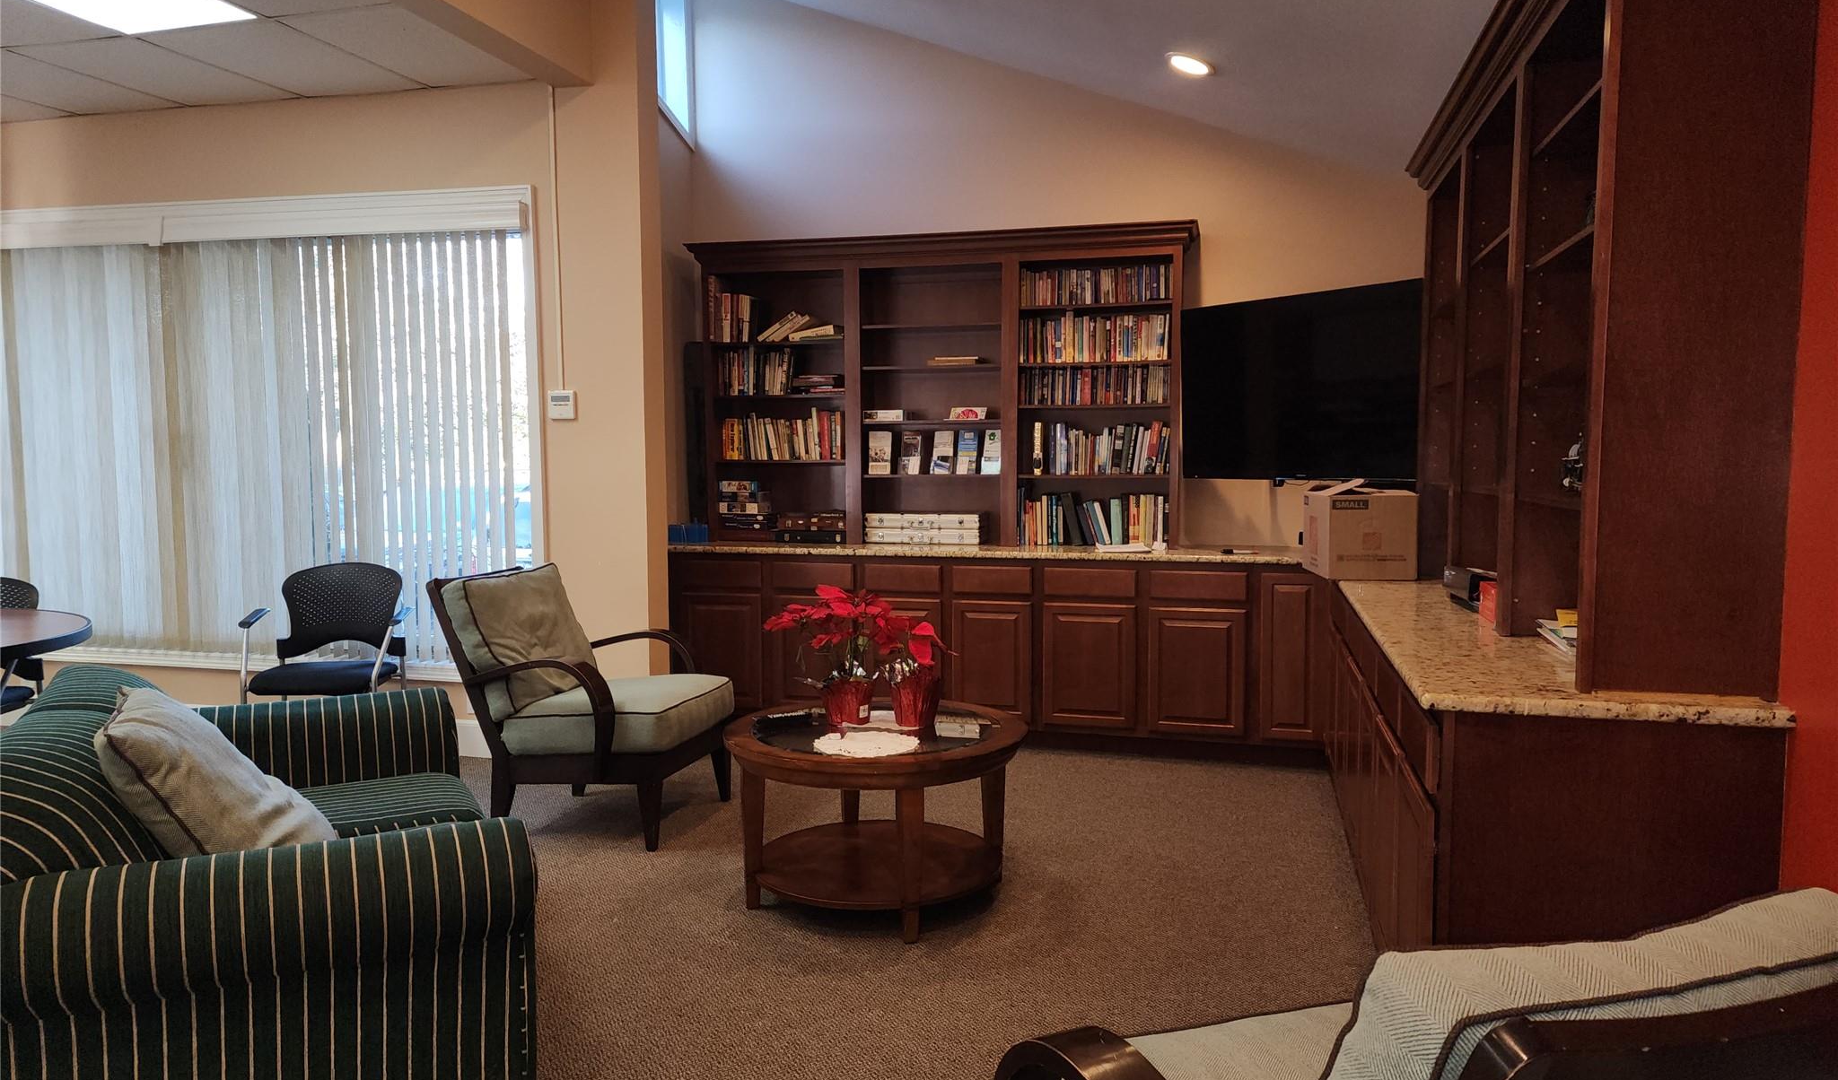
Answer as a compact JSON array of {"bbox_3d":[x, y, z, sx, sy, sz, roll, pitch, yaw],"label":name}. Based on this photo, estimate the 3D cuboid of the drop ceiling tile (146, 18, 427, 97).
[{"bbox_3d":[-2.530,-1.915,4.897,0.610,0.020,0.830,1,4,15],"label":"drop ceiling tile"}]

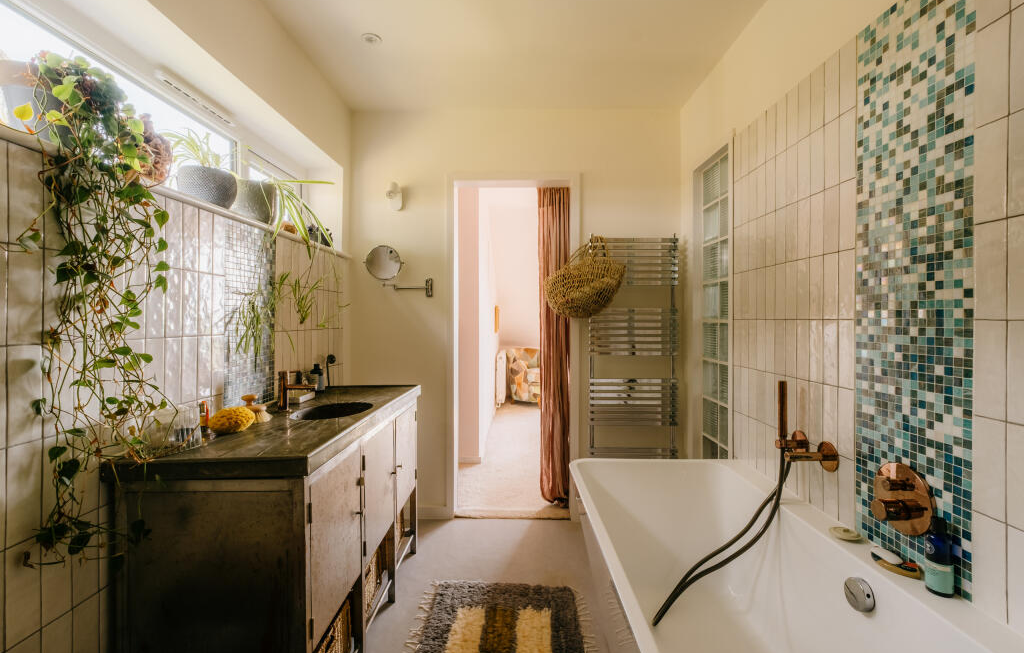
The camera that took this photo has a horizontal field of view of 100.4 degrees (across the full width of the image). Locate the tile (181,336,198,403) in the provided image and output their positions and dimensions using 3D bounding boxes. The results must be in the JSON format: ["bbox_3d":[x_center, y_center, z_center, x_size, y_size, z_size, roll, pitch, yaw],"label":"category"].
[{"bbox_3d":[-1.000,0.131,1.321,0.010,0.203,0.062,0,1,1],"label":"tile"}]

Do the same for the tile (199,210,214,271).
[{"bbox_3d":[-0.994,-0.274,1.379,0.009,0.202,0.062,0,0,1],"label":"tile"}]

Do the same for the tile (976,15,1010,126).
[{"bbox_3d":[0.994,-0.524,0.880,0.010,0.203,0.062,0,1,1],"label":"tile"}]

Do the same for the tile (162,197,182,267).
[{"bbox_3d":[-0.997,-0.272,1.251,0.009,0.202,0.060,0,0,1],"label":"tile"}]

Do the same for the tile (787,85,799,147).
[{"bbox_3d":[0.994,-0.736,1.508,0.009,0.202,0.061,0,0,0],"label":"tile"}]

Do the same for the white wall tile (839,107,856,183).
[{"bbox_3d":[0.998,-0.531,1.261,0.010,0.202,0.062,0,1,0],"label":"white wall tile"}]

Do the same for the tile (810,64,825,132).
[{"bbox_3d":[1.017,-0.748,1.403,0.010,0.204,0.062,0,1,0],"label":"tile"}]

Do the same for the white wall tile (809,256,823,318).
[{"bbox_3d":[0.999,-0.126,1.394,0.010,0.203,0.062,0,1,1],"label":"white wall tile"}]

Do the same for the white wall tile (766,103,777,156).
[{"bbox_3d":[1.017,-0.752,1.653,0.010,0.204,0.062,0,1,0],"label":"white wall tile"}]

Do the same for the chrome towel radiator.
[{"bbox_3d":[0.703,0.205,2.490,0.510,1.460,0.090,0,1,0],"label":"chrome towel radiator"}]

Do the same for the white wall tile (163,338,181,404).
[{"bbox_3d":[-1.000,0.132,1.256,0.010,0.203,0.062,0,1,1],"label":"white wall tile"}]

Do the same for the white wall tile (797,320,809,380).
[{"bbox_3d":[1.017,0.081,1.478,0.010,0.204,0.062,0,1,0],"label":"white wall tile"}]

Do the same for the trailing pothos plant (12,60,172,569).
[{"bbox_3d":[-0.946,-0.064,0.994,0.300,1.060,0.400,0,1,1],"label":"trailing pothos plant"}]

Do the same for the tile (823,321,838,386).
[{"bbox_3d":[1.002,0.083,1.334,0.010,0.202,0.062,0,1,0],"label":"tile"}]

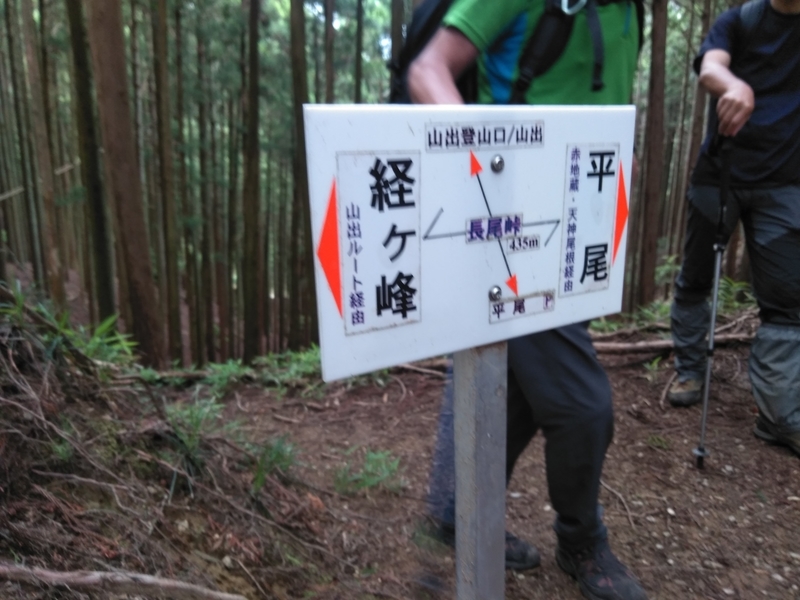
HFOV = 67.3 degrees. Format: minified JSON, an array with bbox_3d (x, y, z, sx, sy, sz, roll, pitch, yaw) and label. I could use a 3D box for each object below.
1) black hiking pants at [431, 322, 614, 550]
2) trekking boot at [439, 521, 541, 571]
[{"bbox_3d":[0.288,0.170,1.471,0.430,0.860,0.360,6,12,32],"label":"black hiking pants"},{"bbox_3d":[0.238,0.610,1.604,0.275,0.120,0.105,4,11,22],"label":"trekking boot"}]

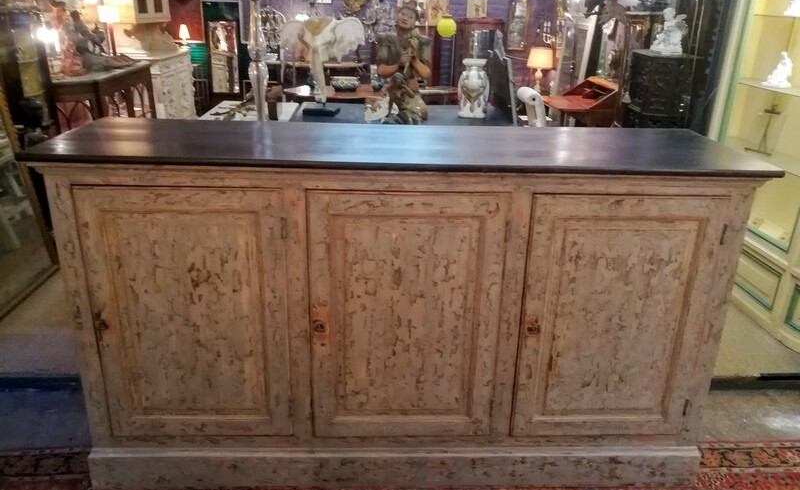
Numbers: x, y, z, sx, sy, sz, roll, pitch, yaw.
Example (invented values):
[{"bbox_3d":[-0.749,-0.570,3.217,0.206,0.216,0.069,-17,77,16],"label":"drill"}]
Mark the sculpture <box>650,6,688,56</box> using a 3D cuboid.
[{"bbox_3d":[2.129,-1.699,4.783,0.252,0.355,0.276,20,28,39],"label":"sculpture"}]

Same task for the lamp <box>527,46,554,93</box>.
[{"bbox_3d":[1.365,-1.691,5.836,0.266,0.462,0.266,1,22,-2],"label":"lamp"}]

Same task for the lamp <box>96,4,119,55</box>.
[{"bbox_3d":[-2.750,-2.020,5.668,0.205,0.464,0.205,1,22,-2],"label":"lamp"}]

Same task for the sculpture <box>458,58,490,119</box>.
[{"bbox_3d":[0.488,-1.038,3.998,0.199,0.393,0.199,1,22,-2],"label":"sculpture"}]

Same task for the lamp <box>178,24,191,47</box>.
[{"bbox_3d":[-2.282,-2.212,6.362,0.126,0.251,0.126,1,22,-2],"label":"lamp"}]

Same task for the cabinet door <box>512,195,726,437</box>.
[{"bbox_3d":[0.637,0.238,1.808,0.553,0.812,0.030,1,22,-2],"label":"cabinet door"}]

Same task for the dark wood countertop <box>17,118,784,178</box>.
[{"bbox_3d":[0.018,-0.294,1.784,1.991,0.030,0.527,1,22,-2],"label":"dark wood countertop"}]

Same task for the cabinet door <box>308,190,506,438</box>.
[{"bbox_3d":[0.017,0.230,1.783,0.559,0.812,0.030,1,22,-2],"label":"cabinet door"}]

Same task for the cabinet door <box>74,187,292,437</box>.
[{"bbox_3d":[-0.605,0.221,1.758,0.556,0.812,0.030,1,22,-2],"label":"cabinet door"}]

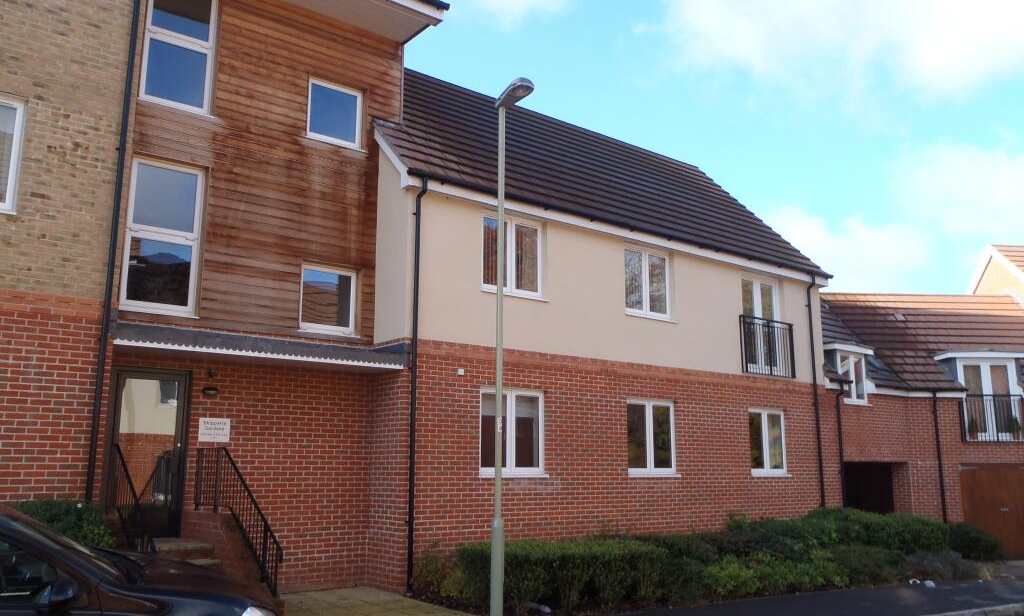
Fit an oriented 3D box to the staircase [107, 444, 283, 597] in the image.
[{"bbox_3d":[-3.580,2.435,8.920,1.420,1.950,2.850,9,-14,-37],"label":"staircase"}]

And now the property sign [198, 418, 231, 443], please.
[{"bbox_3d":[-3.851,1.591,10.755,0.430,0.300,0.020,9,-14,-37],"label":"property sign"}]

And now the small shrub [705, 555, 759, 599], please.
[{"bbox_3d":[3.139,3.838,11.904,0.760,0.536,0.700,9,-14,-37],"label":"small shrub"}]

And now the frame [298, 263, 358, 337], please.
[{"bbox_3d":[-2.671,-0.115,12.100,0.860,0.980,0.100,9,-14,-37],"label":"frame"}]

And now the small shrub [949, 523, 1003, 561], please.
[{"bbox_3d":[10.629,5.351,19.079,1.300,0.783,1.150,9,-14,-37],"label":"small shrub"}]

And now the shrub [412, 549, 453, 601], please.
[{"bbox_3d":[-1.034,3.473,10.842,0.580,0.603,0.550,9,-14,-37],"label":"shrub"}]

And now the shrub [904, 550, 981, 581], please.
[{"bbox_3d":[7.637,4.575,14.746,1.250,0.451,1.000,9,-14,-37],"label":"shrub"}]

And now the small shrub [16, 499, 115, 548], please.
[{"bbox_3d":[-4.497,2.415,8.014,1.200,1.100,1.000,9,-14,-37],"label":"small shrub"}]

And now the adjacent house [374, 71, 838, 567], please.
[{"bbox_3d":[0.653,0.320,17.734,10.950,9.700,7.400,9,-14,-37],"label":"adjacent house"}]

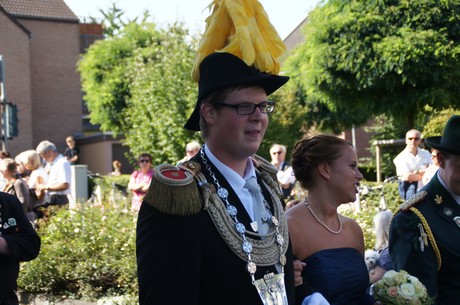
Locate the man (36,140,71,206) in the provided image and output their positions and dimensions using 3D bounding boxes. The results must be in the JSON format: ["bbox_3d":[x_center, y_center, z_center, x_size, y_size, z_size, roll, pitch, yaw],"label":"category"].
[{"bbox_3d":[-2.040,0.730,11.100,0.450,1.730,0.520,-2,1,-37],"label":"man"}]

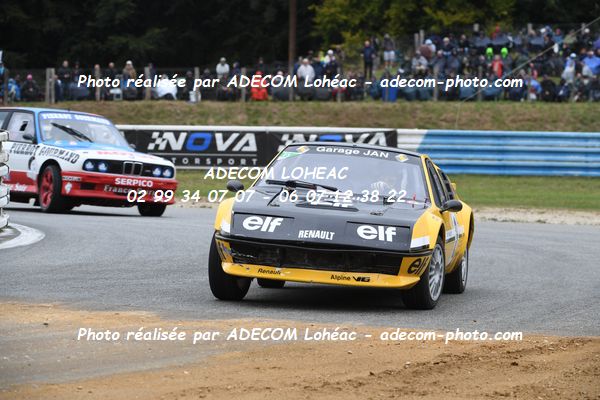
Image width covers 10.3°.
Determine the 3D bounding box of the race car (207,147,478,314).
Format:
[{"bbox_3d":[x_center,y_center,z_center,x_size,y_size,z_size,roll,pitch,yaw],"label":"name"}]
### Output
[{"bbox_3d":[0.385,0.178,26.557,1.770,1.200,4.240,3,1,9],"label":"race car"}]

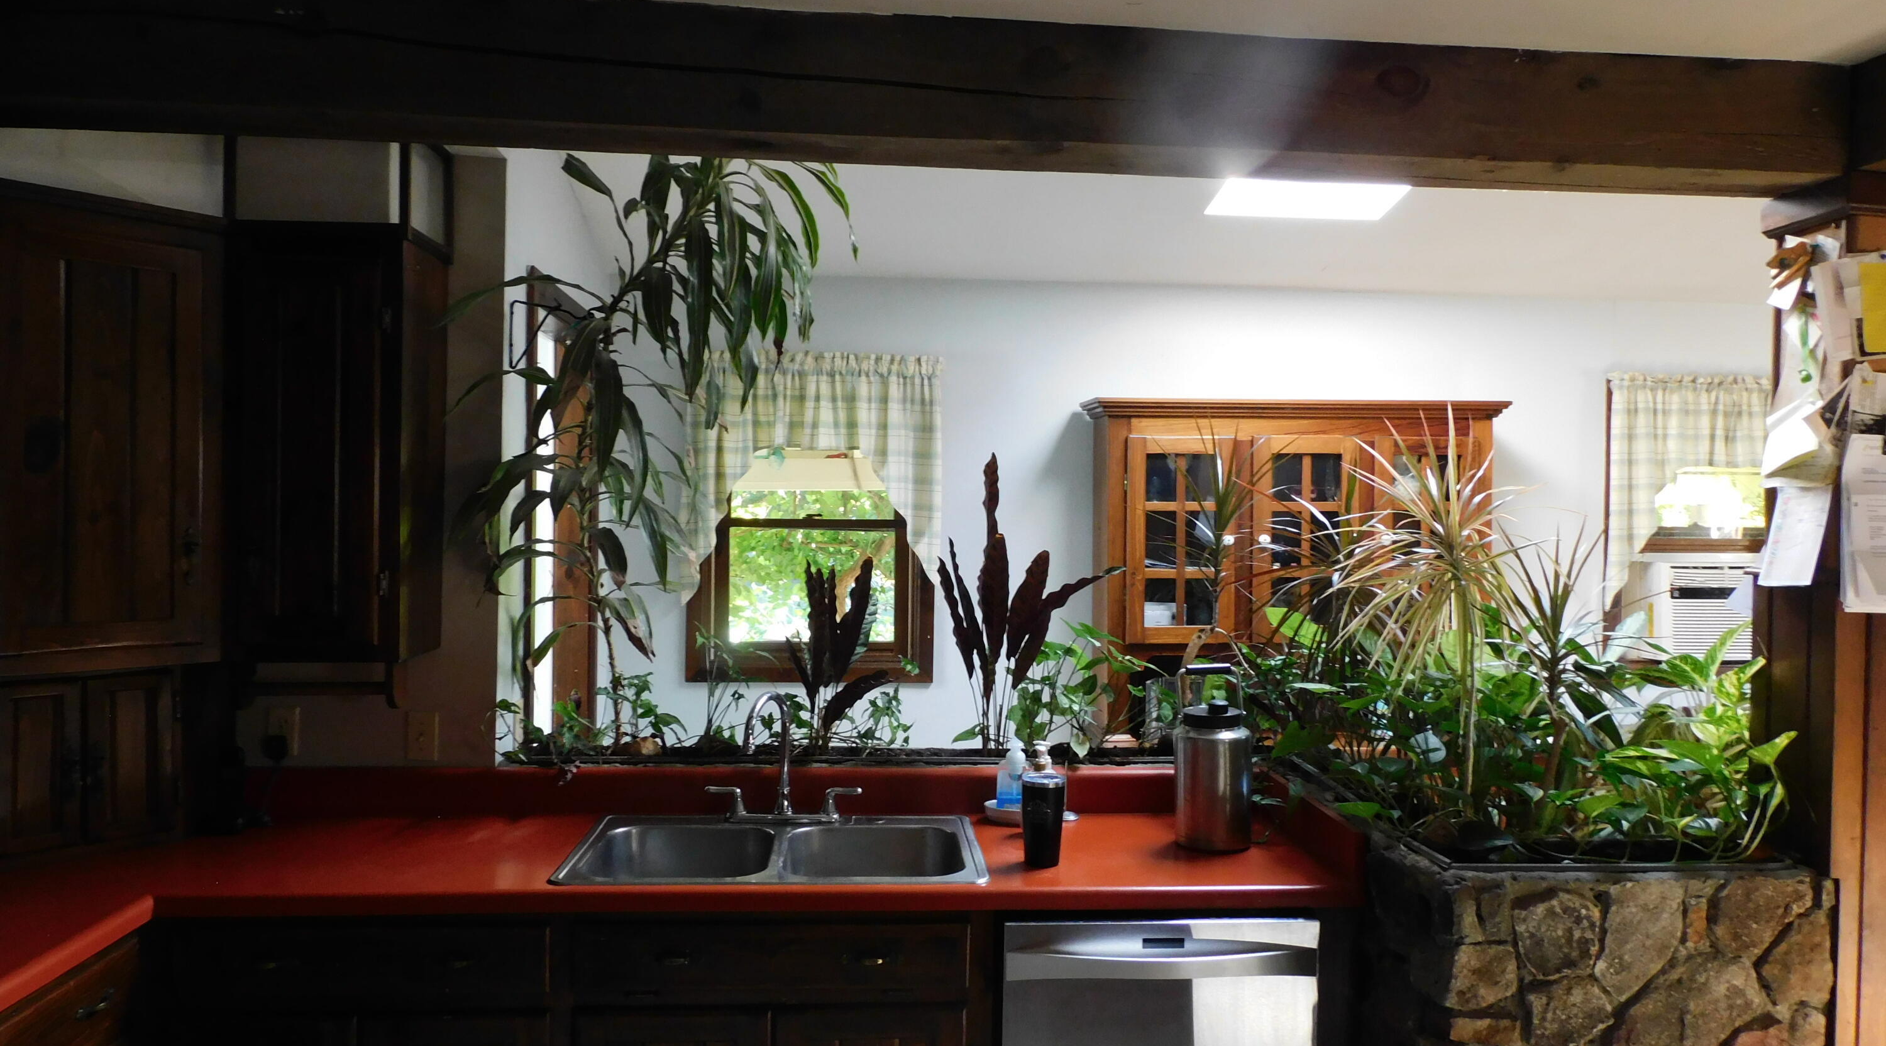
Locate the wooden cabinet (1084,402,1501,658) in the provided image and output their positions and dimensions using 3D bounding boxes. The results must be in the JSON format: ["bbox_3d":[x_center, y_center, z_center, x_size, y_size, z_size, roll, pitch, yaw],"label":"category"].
[{"bbox_3d":[1.233,0.013,4.624,1.425,0.871,0.340,1,1,-4],"label":"wooden cabinet"}]

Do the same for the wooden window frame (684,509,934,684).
[{"bbox_3d":[-0.475,-0.001,4.699,0.883,1.147,0.100,1,1,-4],"label":"wooden window frame"}]

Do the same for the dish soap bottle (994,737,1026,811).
[{"bbox_3d":[0.165,0.581,3.024,0.084,0.177,0.060,1,1,-4],"label":"dish soap bottle"}]

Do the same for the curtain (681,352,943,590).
[{"bbox_3d":[-0.452,-0.186,4.613,0.910,0.825,0.090,1,1,-4],"label":"curtain"}]

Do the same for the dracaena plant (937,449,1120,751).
[{"bbox_3d":[0.214,0.198,3.224,0.461,0.727,0.400,1,1,-4],"label":"dracaena plant"}]

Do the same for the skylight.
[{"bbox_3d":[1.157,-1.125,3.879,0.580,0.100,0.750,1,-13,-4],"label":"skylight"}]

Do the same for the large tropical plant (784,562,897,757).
[{"bbox_3d":[-0.248,0.324,3.194,0.269,0.479,0.280,1,1,-4],"label":"large tropical plant"}]

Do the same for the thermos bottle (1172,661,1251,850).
[{"bbox_3d":[0.592,0.500,2.847,0.170,0.394,0.160,1,1,-4],"label":"thermos bottle"}]

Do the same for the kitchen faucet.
[{"bbox_3d":[-0.355,0.523,2.888,0.354,0.300,0.220,1,1,-4],"label":"kitchen faucet"}]

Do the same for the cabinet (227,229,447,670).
[{"bbox_3d":[-1.291,-0.166,2.818,0.347,0.891,0.310,1,1,-4],"label":"cabinet"}]

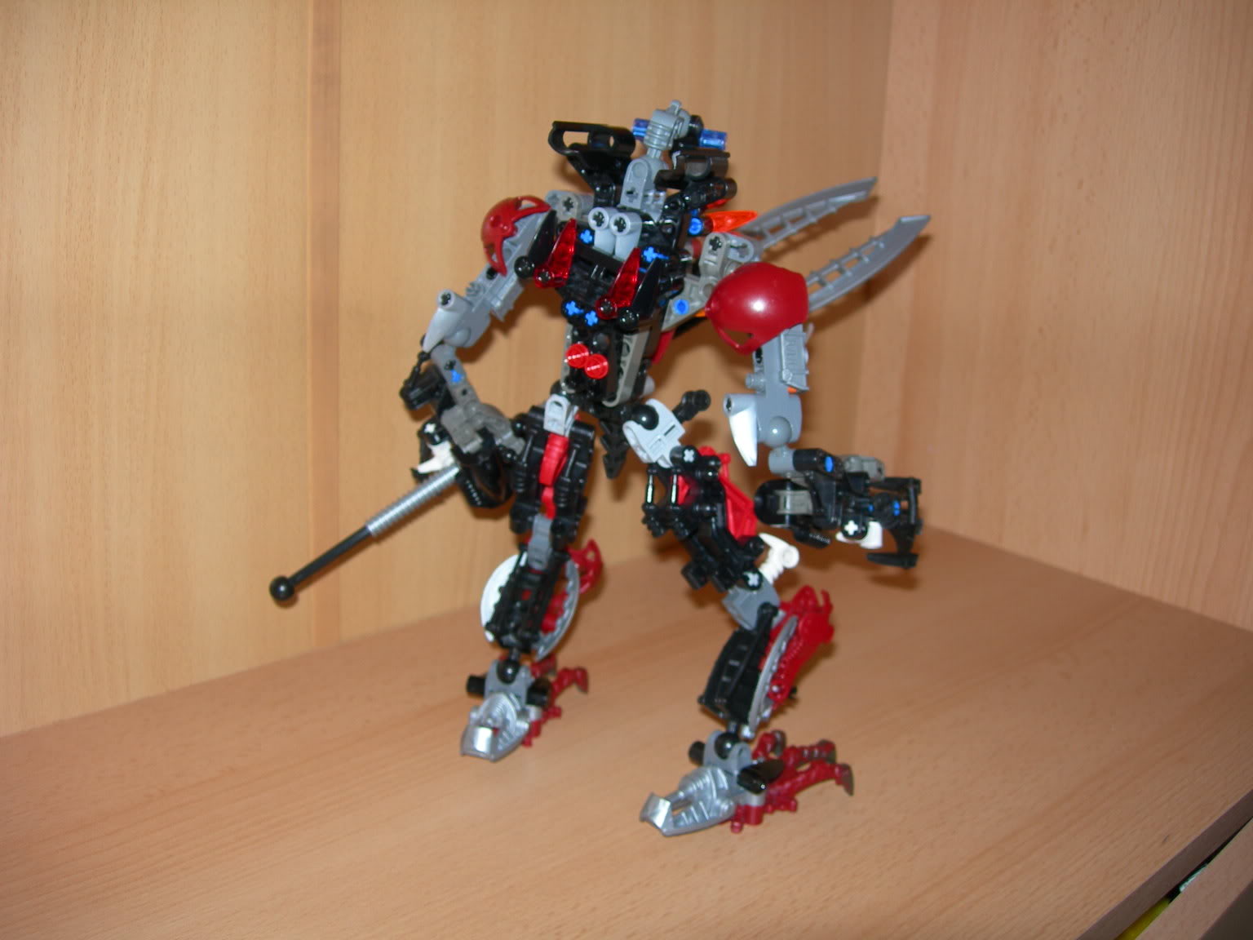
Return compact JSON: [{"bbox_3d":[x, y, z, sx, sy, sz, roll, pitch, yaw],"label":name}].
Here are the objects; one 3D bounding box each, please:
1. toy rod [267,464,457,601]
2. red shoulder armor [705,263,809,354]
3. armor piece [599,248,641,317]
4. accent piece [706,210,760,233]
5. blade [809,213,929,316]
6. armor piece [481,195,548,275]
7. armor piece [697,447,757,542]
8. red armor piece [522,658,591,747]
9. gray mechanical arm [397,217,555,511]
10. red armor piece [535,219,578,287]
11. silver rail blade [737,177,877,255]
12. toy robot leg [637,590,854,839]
[{"bbox_3d":[-0.108,0.025,0.578,0.095,0.010,0.010,-35,0,-13],"label":"toy rod"},{"bbox_3d":[0.043,-0.054,0.457,0.034,0.030,0.021,-6,19,-29],"label":"red shoulder armor"},{"bbox_3d":[-0.003,-0.064,0.468,0.009,0.025,0.011,-12,40,-42],"label":"armor piece"},{"bbox_3d":[0.036,-0.086,0.475,0.024,0.009,0.008,-22,29,-38],"label":"accent piece"},{"bbox_3d":[0.087,-0.077,0.515,0.007,0.018,0.096,34,46,28],"label":"blade"},{"bbox_3d":[-0.042,-0.089,0.522,0.028,0.029,0.018,-12,22,-42],"label":"armor piece"},{"bbox_3d":[0.039,0.009,0.530,0.020,0.034,0.015,-35,32,-21],"label":"armor piece"},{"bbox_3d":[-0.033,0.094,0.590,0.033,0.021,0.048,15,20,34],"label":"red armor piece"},{"bbox_3d":[-0.060,-0.044,0.550,0.048,0.118,0.056,-12,22,-42],"label":"gray mechanical arm"},{"bbox_3d":[-0.025,-0.077,0.490,0.009,0.025,0.011,-12,40,-42],"label":"red armor piece"},{"bbox_3d":[0.069,-0.098,0.528,0.007,0.017,0.096,31,41,25],"label":"silver rail blade"},{"bbox_3d":[0.048,0.089,0.516,0.083,0.082,0.038,-4,18,-22],"label":"toy robot leg"}]

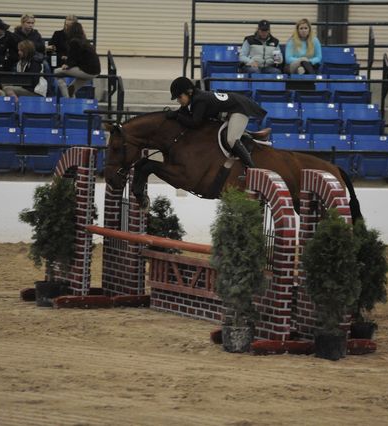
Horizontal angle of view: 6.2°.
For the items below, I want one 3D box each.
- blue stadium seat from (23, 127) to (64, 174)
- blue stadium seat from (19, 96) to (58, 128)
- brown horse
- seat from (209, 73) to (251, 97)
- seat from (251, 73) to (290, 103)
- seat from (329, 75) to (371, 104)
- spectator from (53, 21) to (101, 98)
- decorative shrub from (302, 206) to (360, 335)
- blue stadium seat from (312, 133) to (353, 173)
[{"bbox_3d":[-1.945,-0.778,46.073,0.520,0.670,0.420,1,4,-7],"label":"blue stadium seat"},{"bbox_3d":[-1.906,-1.101,43.700,0.500,0.660,0.450,1,4,-9],"label":"blue stadium seat"},{"bbox_3d":[0.355,-0.434,32.800,2.450,1.030,0.580,0,5,-24],"label":"brown horse"},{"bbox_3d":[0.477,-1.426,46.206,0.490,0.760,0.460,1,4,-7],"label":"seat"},{"bbox_3d":[0.991,-1.480,46.263,0.510,0.610,0.420,1,4,-6],"label":"seat"},{"bbox_3d":[2.024,-1.477,46.363,0.510,0.610,0.420,1,4,-6],"label":"seat"},{"bbox_3d":[-1.508,-1.889,45.980,0.680,1.150,0.480,0,4,-23],"label":"spectator"},{"bbox_3d":[1.153,0.491,29.800,0.480,1.040,0.480,1,4,0],"label":"decorative shrub"},{"bbox_3d":[1.739,-0.669,44.480,0.510,0.610,0.420,1,4,-6],"label":"blue stadium seat"}]

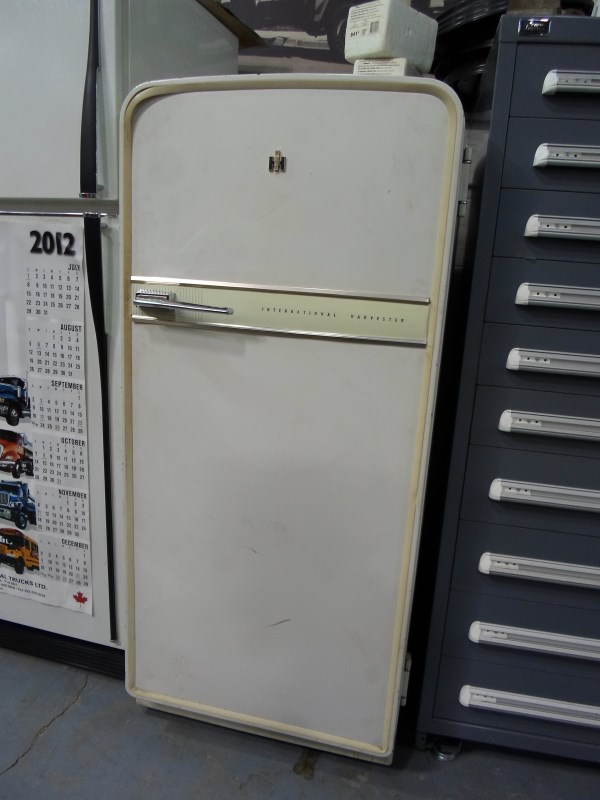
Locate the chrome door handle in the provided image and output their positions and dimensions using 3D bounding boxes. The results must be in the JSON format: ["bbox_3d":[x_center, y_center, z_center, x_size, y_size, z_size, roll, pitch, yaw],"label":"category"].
[{"bbox_3d":[-0.214,-0.182,1.071,0.197,0.034,0.043,6,13,12],"label":"chrome door handle"}]

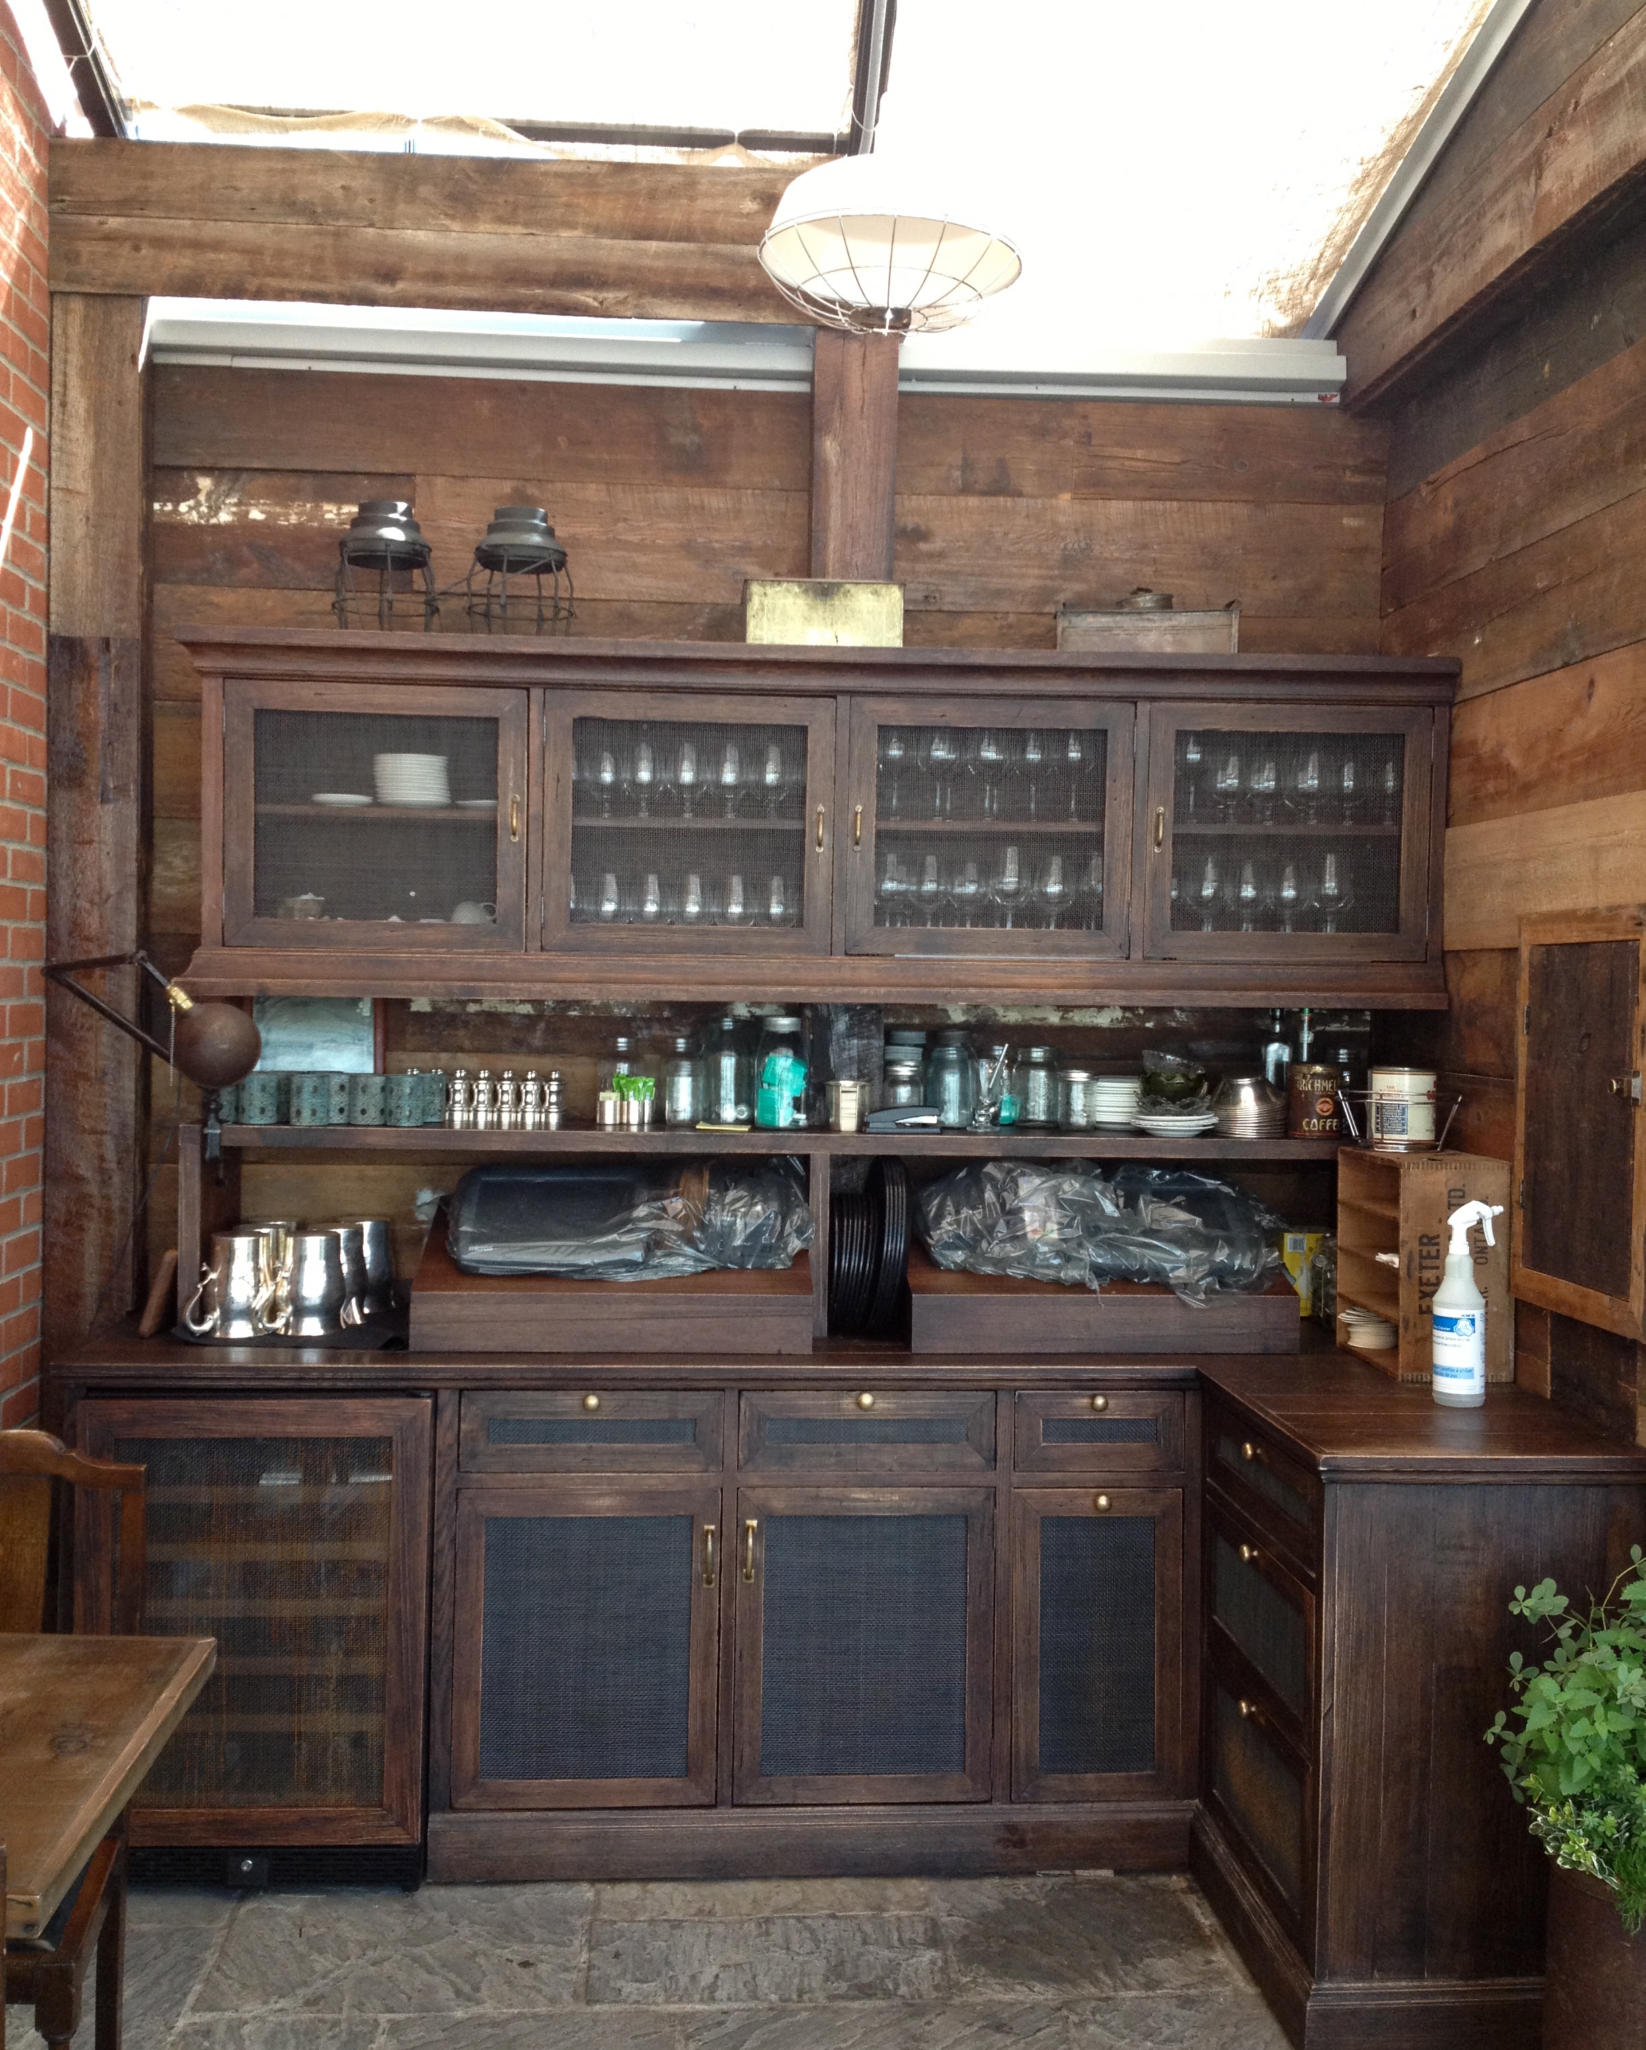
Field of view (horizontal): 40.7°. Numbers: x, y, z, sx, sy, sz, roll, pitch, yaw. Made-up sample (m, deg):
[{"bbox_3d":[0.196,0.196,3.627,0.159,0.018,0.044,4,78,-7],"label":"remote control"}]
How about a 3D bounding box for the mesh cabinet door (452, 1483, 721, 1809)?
[{"bbox_3d":[-0.420,1.112,3.969,0.468,0.567,0.032,1,1,-4],"label":"mesh cabinet door"}]

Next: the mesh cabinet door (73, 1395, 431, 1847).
[{"bbox_3d":[-1.000,1.044,3.895,0.602,0.783,0.045,1,1,-4],"label":"mesh cabinet door"}]

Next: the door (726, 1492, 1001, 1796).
[{"bbox_3d":[0.075,1.117,4.003,0.461,0.567,0.032,1,1,-4],"label":"door"}]

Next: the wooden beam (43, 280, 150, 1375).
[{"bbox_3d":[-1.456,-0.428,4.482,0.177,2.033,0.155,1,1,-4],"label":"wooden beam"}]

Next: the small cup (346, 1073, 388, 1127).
[{"bbox_3d":[-0.881,0.146,4.299,0.079,0.095,0.079,1,1,-4],"label":"small cup"}]

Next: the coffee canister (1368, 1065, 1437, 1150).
[{"bbox_3d":[1.096,0.162,4.189,0.122,0.146,0.122,1,1,-4],"label":"coffee canister"}]

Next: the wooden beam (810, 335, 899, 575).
[{"bbox_3d":[0.059,-1.137,4.562,0.173,0.539,0.149,1,1,-4],"label":"wooden beam"}]

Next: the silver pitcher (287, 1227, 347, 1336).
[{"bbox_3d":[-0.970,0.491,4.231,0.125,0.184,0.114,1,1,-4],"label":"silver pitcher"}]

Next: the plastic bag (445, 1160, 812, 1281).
[{"bbox_3d":[-0.373,0.369,4.301,0.699,0.208,0.340,1,1,-4],"label":"plastic bag"}]

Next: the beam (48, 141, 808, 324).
[{"bbox_3d":[-0.669,-1.564,4.409,1.664,0.269,0.130,1,1,-4],"label":"beam"}]

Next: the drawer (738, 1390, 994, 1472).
[{"bbox_3d":[0.068,0.723,4.139,0.460,0.145,0.348,1,1,-4],"label":"drawer"}]

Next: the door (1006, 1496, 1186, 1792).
[{"bbox_3d":[0.498,1.122,4.031,0.315,0.567,0.032,1,1,-4],"label":"door"}]

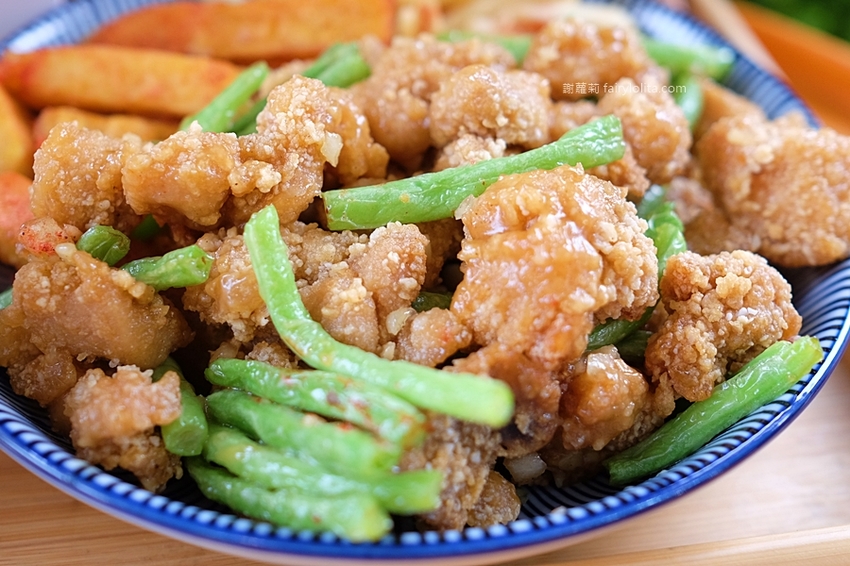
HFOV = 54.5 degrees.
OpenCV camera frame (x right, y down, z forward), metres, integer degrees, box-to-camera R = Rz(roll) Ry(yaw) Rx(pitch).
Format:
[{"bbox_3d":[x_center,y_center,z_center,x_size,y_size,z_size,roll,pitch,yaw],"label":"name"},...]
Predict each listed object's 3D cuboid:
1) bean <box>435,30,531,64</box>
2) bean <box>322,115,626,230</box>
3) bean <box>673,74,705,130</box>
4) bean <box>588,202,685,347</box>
[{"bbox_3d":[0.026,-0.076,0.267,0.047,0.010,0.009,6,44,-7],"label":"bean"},{"bbox_3d":[0.012,-0.025,0.193,0.073,0.010,0.010,-13,46,-6],"label":"bean"},{"bbox_3d":[0.082,-0.055,0.258,0.010,0.011,0.030,4,69,0],"label":"bean"},{"bbox_3d":[0.055,-0.003,0.211,0.016,0.016,0.049,25,64,20],"label":"bean"}]

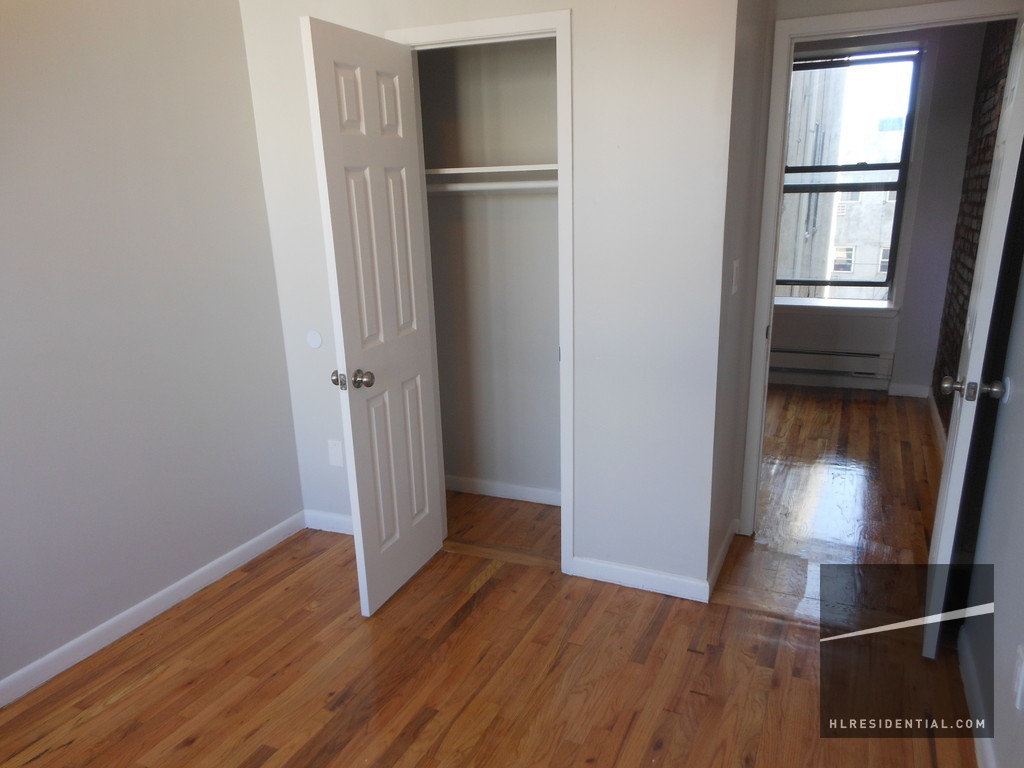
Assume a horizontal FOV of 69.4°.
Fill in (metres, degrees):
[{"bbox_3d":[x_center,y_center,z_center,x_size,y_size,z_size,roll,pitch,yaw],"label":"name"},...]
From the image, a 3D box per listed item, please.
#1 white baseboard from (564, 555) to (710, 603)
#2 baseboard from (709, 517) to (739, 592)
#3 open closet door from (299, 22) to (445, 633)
[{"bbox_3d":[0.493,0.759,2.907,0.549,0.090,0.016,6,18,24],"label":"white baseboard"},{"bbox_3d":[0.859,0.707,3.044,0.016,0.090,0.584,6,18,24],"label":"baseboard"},{"bbox_3d":[-0.463,-0.181,2.728,0.036,2.030,0.557,5,18,24],"label":"open closet door"}]

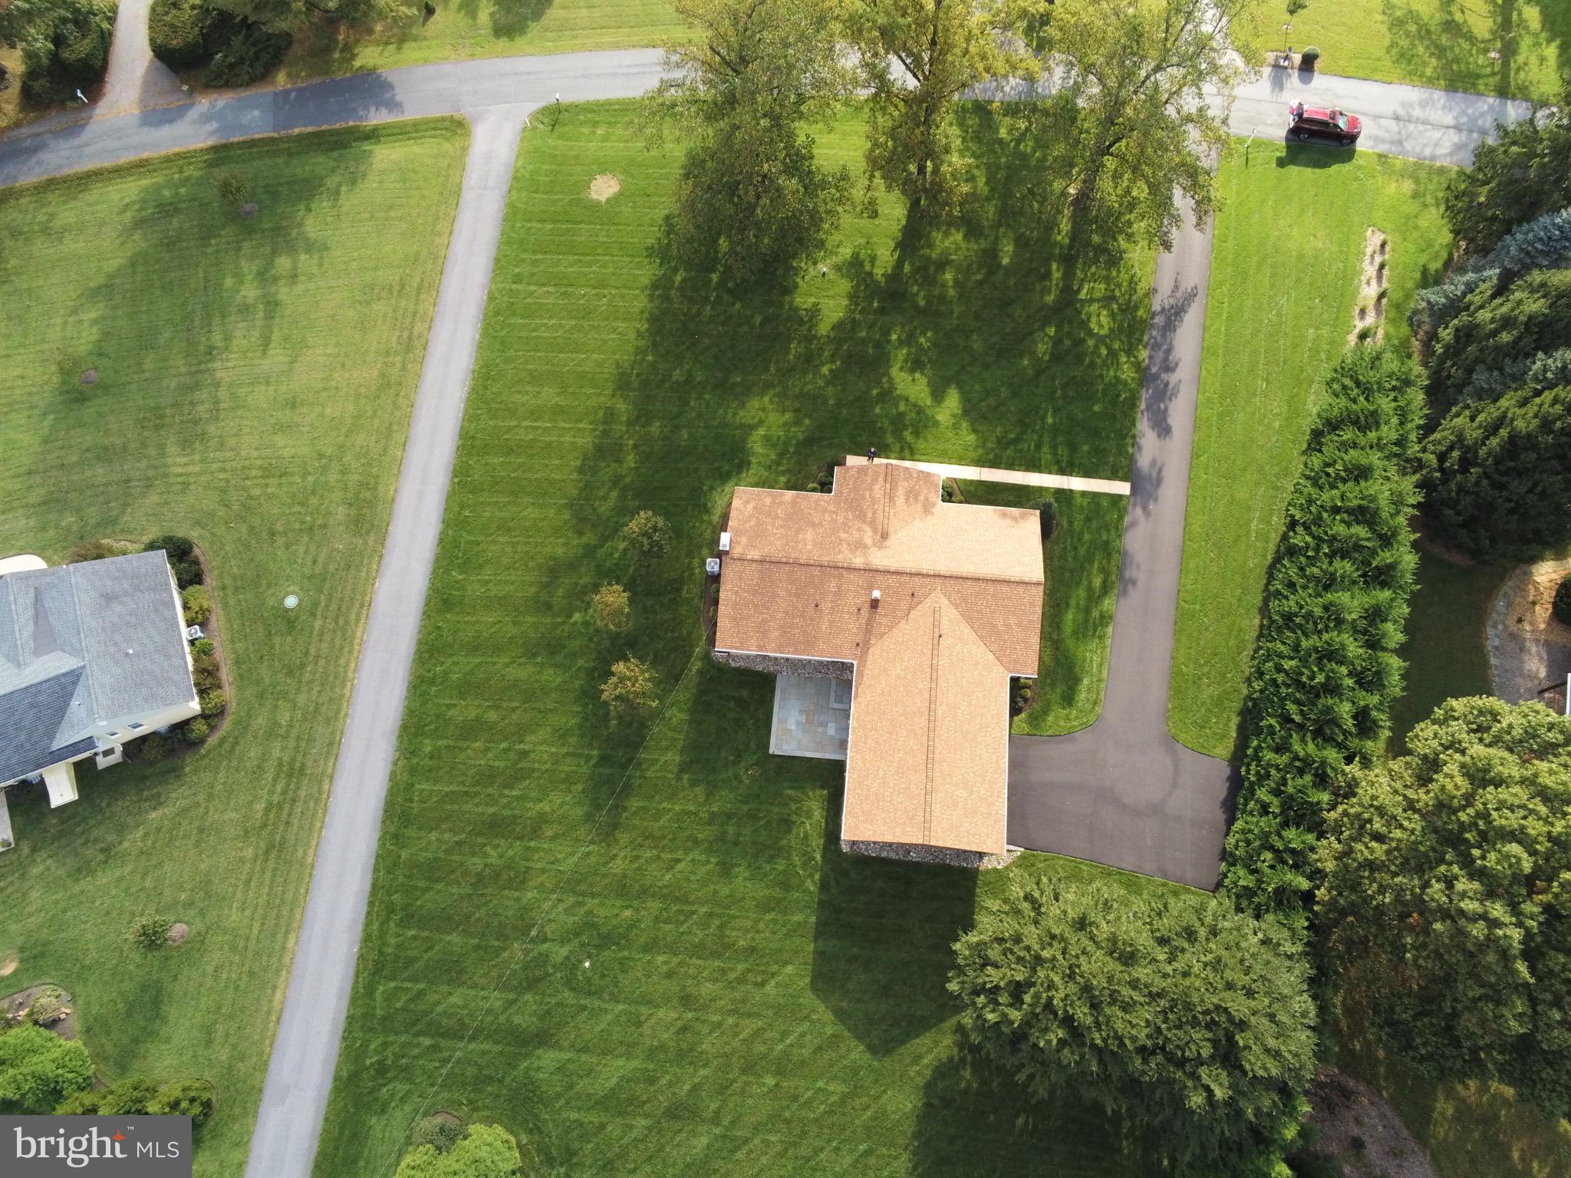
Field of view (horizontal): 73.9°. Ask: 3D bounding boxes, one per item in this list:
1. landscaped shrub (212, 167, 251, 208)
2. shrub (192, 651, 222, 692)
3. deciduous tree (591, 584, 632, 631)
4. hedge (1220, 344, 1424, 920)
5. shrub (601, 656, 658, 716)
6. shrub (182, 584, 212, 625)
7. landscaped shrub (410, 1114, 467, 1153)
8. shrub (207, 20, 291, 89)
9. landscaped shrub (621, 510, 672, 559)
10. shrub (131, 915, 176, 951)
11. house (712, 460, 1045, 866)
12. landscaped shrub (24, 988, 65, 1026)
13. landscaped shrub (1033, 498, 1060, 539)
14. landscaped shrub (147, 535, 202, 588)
[{"bbox_3d":[-38.393,-27.800,72.948,2.300,3.500,2.300,0,71,1],"label":"landscaped shrub"},{"bbox_3d":[-34.897,4.999,62.976,1.700,1.200,2.400,-21,72,-6],"label":"shrub"},{"bbox_3d":[-10.288,1.137,62.564,2.300,4.000,2.300,0,71,1],"label":"deciduous tree"},{"bbox_3d":[32.426,1.393,60.994,6.200,6.000,37.360,18,72,7],"label":"hedge"},{"bbox_3d":[-8.200,5.280,55.714,3.040,3.900,3.040,5,69,3],"label":"shrub"},{"bbox_3d":[-36.187,0.974,64.305,1.700,1.300,2.300,-21,72,-6],"label":"shrub"},{"bbox_3d":[-17.984,28.673,54.441,2.600,1.800,2.600,0,71,1],"label":"landscaped shrub"},{"bbox_3d":[-37.697,-37.426,73.061,5.500,2.400,4.800,-9,68,-2],"label":"shrub"},{"bbox_3d":[-7.729,-2.865,58.758,2.780,3.600,2.780,5,69,3],"label":"landscaped shrub"},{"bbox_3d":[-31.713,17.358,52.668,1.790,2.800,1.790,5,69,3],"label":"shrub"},{"bbox_3d":[4.763,3.361,55.445,16.570,5.800,20.230,5,69,3],"label":"house"},{"bbox_3d":[-40.505,22.829,57.128,2.000,0.900,2.000,0,71,1],"label":"landscaped shrub"},{"bbox_3d":[14.630,-4.108,58.575,2.000,2.400,2.000,5,69,3],"label":"landscaped shrub"},{"bbox_3d":[-37.933,-1.722,64.974,2.900,1.800,3.200,-21,72,-6],"label":"landscaped shrub"}]

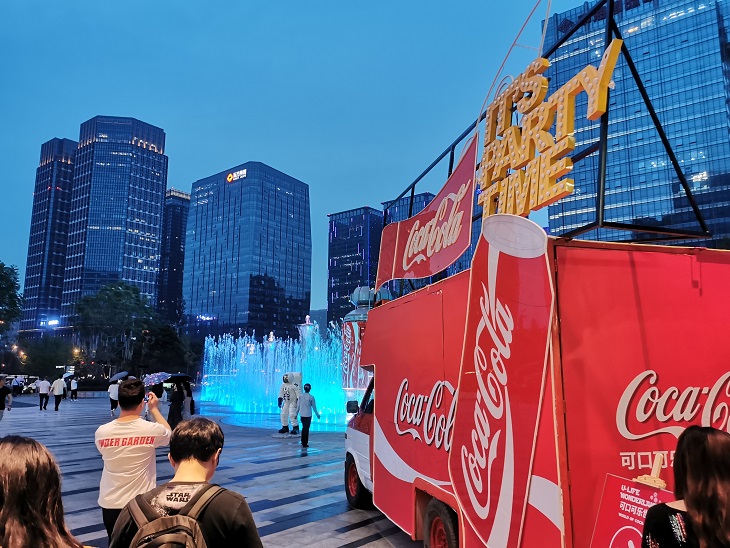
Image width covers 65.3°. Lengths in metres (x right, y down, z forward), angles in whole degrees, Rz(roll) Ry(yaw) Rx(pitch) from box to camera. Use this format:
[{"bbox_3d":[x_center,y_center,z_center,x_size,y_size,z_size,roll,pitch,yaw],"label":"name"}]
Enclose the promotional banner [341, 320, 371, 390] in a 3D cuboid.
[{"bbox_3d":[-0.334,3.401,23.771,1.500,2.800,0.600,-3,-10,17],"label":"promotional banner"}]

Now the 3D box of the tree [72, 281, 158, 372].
[{"bbox_3d":[-23.522,6.026,53.767,7.900,10.400,7.900,0,-10,0],"label":"tree"}]

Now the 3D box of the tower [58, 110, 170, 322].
[{"bbox_3d":[-168.976,-15.887,388.692,52.000,170.000,52.000,1,-10,-7],"label":"tower"}]

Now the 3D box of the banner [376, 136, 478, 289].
[{"bbox_3d":[0.561,-0.480,6.196,0.070,1.010,2.900,9,-12,-13],"label":"banner"}]

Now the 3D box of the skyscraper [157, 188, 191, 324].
[{"bbox_3d":[-171.015,9.862,511.076,32.000,162.000,32.000,-9,-13,41],"label":"skyscraper"}]

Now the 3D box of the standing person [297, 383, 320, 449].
[{"bbox_3d":[-1.437,3.550,14.362,0.520,1.580,0.360,2,-10,-10],"label":"standing person"}]

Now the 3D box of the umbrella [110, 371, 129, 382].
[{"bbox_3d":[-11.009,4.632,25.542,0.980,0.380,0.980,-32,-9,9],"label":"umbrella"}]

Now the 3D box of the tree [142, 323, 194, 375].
[{"bbox_3d":[-18.576,8.014,53.416,4.900,6.400,4.900,0,-10,0],"label":"tree"}]

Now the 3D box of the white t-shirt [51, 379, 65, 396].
[{"bbox_3d":[-15.397,5.699,28.548,0.620,0.770,0.320,5,-11,-25],"label":"white t-shirt"}]

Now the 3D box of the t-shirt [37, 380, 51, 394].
[{"bbox_3d":[-16.333,5.770,29.009,0.580,0.730,0.320,5,-11,-25],"label":"t-shirt"}]

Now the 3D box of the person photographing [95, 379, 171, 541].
[{"bbox_3d":[-1.731,1.661,4.206,0.570,1.750,0.500,0,-10,2],"label":"person photographing"}]

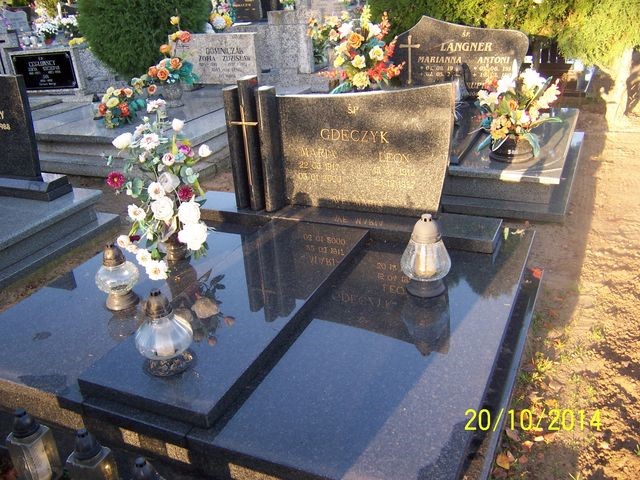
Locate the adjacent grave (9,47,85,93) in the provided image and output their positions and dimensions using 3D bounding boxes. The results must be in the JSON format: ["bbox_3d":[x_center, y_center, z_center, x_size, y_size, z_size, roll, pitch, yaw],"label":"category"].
[{"bbox_3d":[-3.027,-1.904,6.833,0.750,0.480,0.180,1,26,13],"label":"adjacent grave"}]

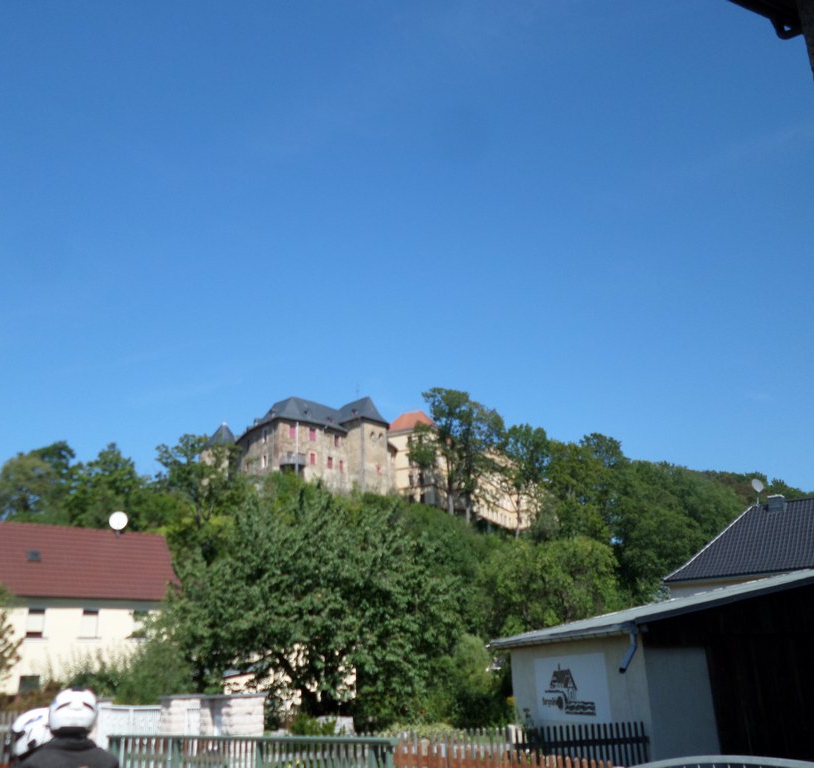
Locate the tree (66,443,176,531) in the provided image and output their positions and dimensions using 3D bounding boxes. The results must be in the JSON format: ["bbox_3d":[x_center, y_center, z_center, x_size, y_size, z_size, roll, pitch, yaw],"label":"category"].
[{"bbox_3d":[-31.134,12.212,90.040,11.958,12.058,10.500,4,-19,-18],"label":"tree"}]

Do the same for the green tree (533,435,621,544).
[{"bbox_3d":[24.840,15.691,120.058,12.465,16.687,11.500,-6,-19,11],"label":"green tree"}]

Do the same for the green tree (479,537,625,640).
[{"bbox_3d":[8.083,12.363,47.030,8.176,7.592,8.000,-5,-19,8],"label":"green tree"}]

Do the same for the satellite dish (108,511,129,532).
[{"bbox_3d":[-13.236,6.285,38.000,0.920,0.950,0.350,7,-20,-26],"label":"satellite dish"}]

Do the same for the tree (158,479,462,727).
[{"bbox_3d":[-2.948,6.409,25.052,9.194,7.215,8.300,0,-18,-7],"label":"tree"}]

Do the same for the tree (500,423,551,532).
[{"bbox_3d":[17.877,14.676,125.063,7.851,17.763,8.000,-4,-19,8],"label":"tree"}]

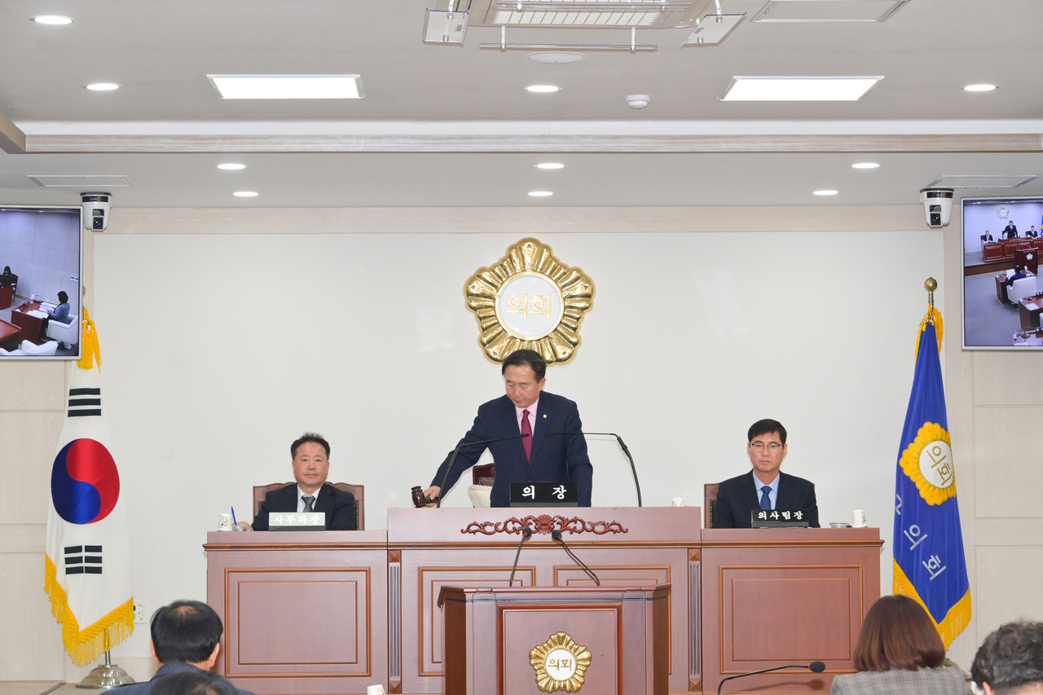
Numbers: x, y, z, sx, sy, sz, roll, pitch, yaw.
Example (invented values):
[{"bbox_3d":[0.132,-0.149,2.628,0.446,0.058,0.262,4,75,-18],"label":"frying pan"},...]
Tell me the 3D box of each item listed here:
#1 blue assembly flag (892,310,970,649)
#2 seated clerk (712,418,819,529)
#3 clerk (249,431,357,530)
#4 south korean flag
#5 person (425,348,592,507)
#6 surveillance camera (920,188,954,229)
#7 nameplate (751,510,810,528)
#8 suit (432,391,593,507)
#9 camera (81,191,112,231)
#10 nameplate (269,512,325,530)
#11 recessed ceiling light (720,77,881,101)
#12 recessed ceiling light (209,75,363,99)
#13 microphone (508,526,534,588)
[{"bbox_3d":[2.089,0.670,12.560,0.390,1.727,0.250,0,-3,-2],"label":"blue assembly flag"},{"bbox_3d":[1.100,0.956,11.100,0.500,1.278,0.700,0,-3,-2],"label":"seated clerk"},{"bbox_3d":[-0.971,0.990,11.050,0.520,1.216,0.700,0,-3,-2],"label":"clerk"},{"bbox_3d":[-2.107,0.686,11.980,0.430,1.710,0.280,0,-3,-2],"label":"south korean flag"},{"bbox_3d":[-0.057,0.816,11.176,0.750,1.620,0.500,0,-3,-2],"label":"person"},{"bbox_3d":[2.069,-0.694,12.246,0.165,0.193,0.170,-1,-3,8],"label":"surveillance camera"},{"bbox_3d":[1.137,0.753,10.819,0.247,0.084,0.065,0,-3,2],"label":"nameplate"},{"bbox_3d":[-0.038,0.584,10.900,0.720,0.780,0.420,0,-3,-2],"label":"suit"},{"bbox_3d":[-2.108,-0.673,12.203,0.165,0.193,0.170,0,-3,-10],"label":"camera"},{"bbox_3d":[-0.981,0.759,10.770,0.243,0.080,0.055,0,-3,-2],"label":"nameplate"},{"bbox_3d":[1.122,-1.060,9.954,0.600,0.050,0.600,0,-3,-2],"label":"recessed ceiling light"},{"bbox_3d":[-0.949,-1.056,10.004,0.605,0.050,0.605,0,-3,-2],"label":"recessed ceiling light"},{"bbox_3d":[-0.002,0.785,9.200,0.092,0.235,0.190,-1,-3,7],"label":"microphone"}]

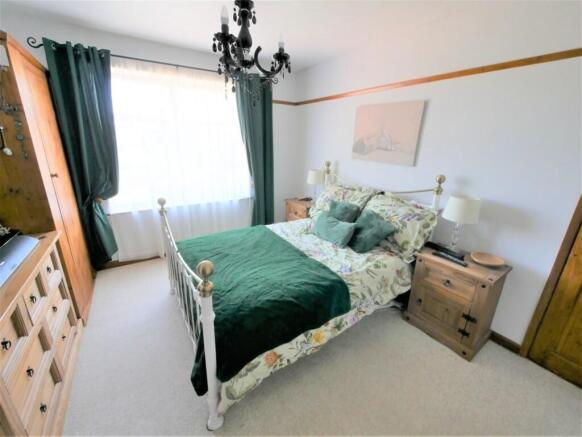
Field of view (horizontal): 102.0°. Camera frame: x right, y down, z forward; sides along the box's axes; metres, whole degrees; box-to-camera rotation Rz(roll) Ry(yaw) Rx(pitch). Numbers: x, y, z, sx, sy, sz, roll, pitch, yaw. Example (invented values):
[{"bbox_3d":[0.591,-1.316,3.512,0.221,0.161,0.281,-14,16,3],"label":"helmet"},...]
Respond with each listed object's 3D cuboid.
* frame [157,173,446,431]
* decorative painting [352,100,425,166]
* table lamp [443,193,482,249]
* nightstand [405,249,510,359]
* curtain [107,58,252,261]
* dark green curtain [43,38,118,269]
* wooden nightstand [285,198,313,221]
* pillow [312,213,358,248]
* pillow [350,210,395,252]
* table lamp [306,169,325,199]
[{"bbox_3d":[0.031,0.189,2.172,2.060,1.245,1.470,-10,21,-33],"label":"frame"},{"bbox_3d":[0.940,-0.859,2.404,0.035,0.570,0.750,-10,21,-33],"label":"decorative painting"},{"bbox_3d":[1.341,0.062,1.842,0.240,0.470,0.240,-10,21,-33],"label":"table lamp"},{"bbox_3d":[1.305,0.623,1.907,0.400,0.640,0.530,-10,21,-33],"label":"nightstand"},{"bbox_3d":[-1.259,-0.621,2.872,1.820,2.130,0.090,-10,21,-33],"label":"curtain"},{"bbox_3d":[-1.935,-0.501,2.424,0.480,2.190,0.150,-10,21,-33],"label":"dark green curtain"},{"bbox_3d":[0.212,0.084,3.502,0.390,0.640,0.530,-10,21,-33],"label":"wooden nightstand"},{"bbox_3d":[0.408,0.093,2.272,0.130,0.340,0.420,44,-11,-37],"label":"pillow"},{"bbox_3d":[0.696,0.139,2.105,0.380,0.130,0.380,-41,35,-3],"label":"pillow"},{"bbox_3d":[0.344,-0.417,3.255,0.240,0.470,0.240,1,18,0],"label":"table lamp"}]

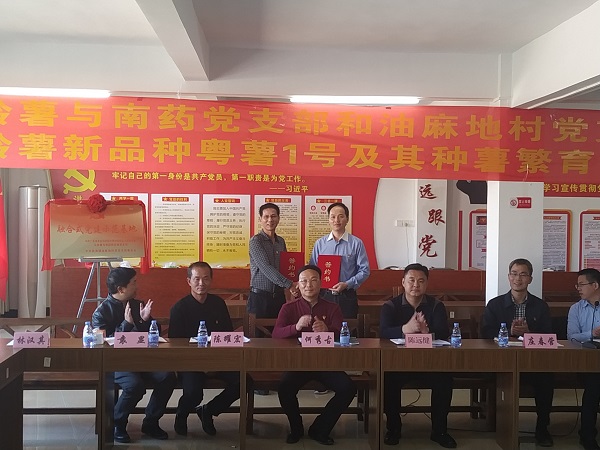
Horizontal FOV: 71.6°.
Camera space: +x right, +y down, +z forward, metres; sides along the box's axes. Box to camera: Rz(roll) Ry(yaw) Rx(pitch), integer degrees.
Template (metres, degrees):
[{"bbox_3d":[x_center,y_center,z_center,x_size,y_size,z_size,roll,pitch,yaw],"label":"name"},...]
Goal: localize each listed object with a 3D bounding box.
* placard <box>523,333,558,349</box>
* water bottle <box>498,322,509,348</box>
[{"bbox_3d":[1.569,0.754,2.710,0.210,0.092,0.070,1,2,-3],"label":"placard"},{"bbox_3d":[1.338,0.723,2.730,0.062,0.156,0.062,1,2,-3],"label":"water bottle"}]

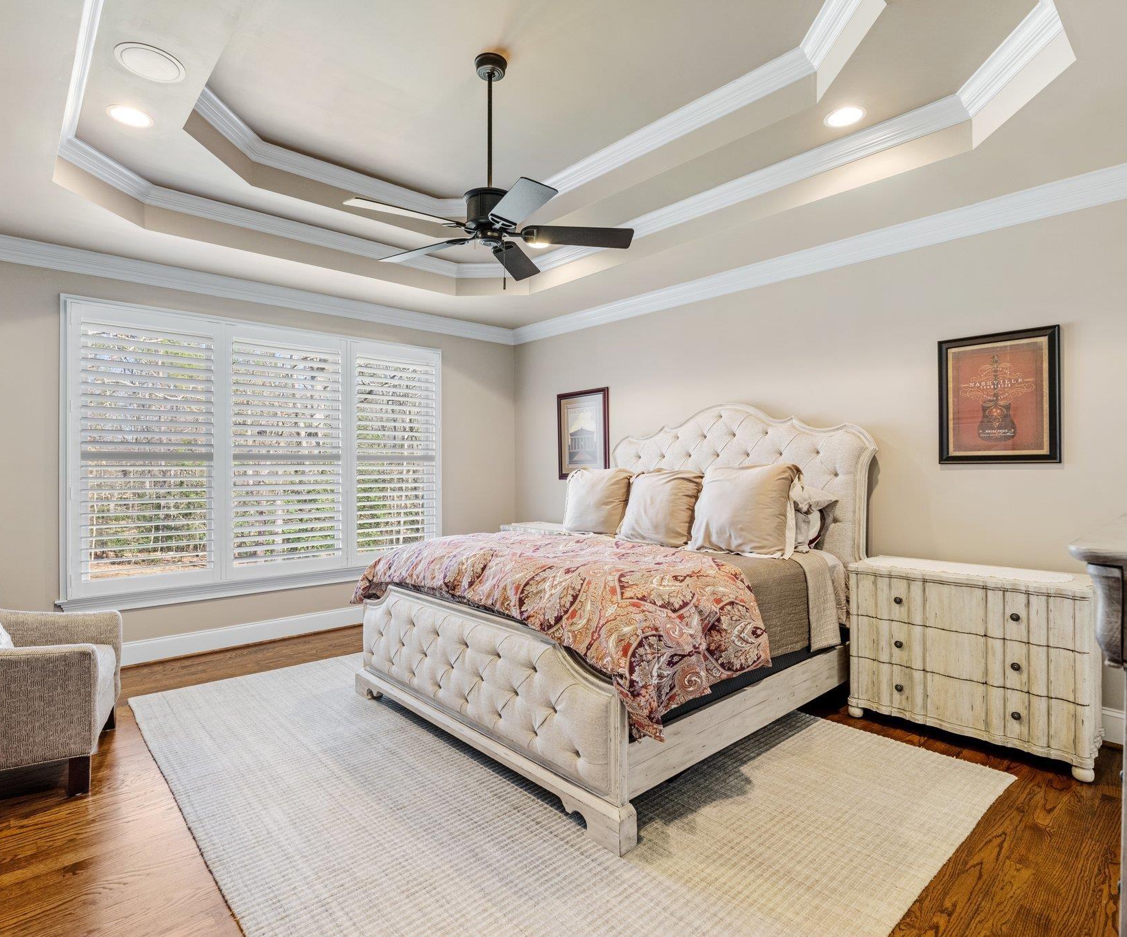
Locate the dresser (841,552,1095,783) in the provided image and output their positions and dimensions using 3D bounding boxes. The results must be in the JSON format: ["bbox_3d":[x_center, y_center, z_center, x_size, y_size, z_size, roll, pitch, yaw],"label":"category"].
[{"bbox_3d":[2.075,0.927,3.177,0.550,0.806,1.003,0,0,-43],"label":"dresser"}]

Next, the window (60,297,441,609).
[{"bbox_3d":[-2.150,-0.104,4.870,2.760,1.995,0.119,0,0,-43],"label":"window"}]

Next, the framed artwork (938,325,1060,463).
[{"bbox_3d":[2.338,-0.377,3.374,0.033,0.700,0.550,0,0,-43],"label":"framed artwork"}]

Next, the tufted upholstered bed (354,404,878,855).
[{"bbox_3d":[0.343,0.440,3.745,2.376,1.777,2.143,0,0,-43],"label":"tufted upholstered bed"}]

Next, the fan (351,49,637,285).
[{"bbox_3d":[-0.347,-1.462,2.907,1.298,0.857,1.298,0,0,-43],"label":"fan"}]

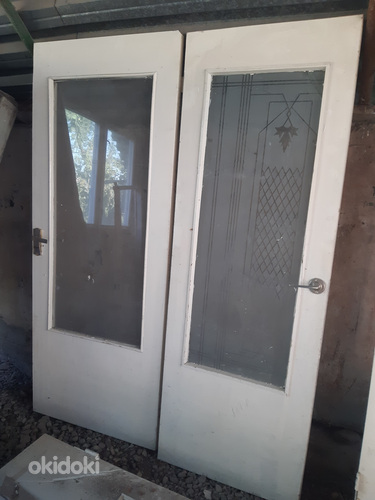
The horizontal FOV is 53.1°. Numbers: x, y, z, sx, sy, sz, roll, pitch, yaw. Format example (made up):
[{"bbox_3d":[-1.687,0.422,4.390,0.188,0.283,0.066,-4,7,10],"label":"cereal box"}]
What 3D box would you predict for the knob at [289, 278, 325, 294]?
[{"bbox_3d":[0.471,0.142,1.476,0.138,0.061,0.058,7,9,22],"label":"knob"}]

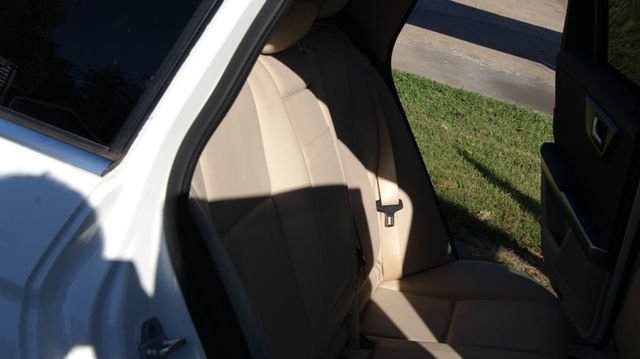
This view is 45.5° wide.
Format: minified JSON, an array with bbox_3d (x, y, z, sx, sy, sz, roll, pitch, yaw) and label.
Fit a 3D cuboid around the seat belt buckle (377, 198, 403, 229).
[{"bbox_3d":[0.178,0.087,1.950,0.069,0.071,0.014,4,7,10],"label":"seat belt buckle"}]

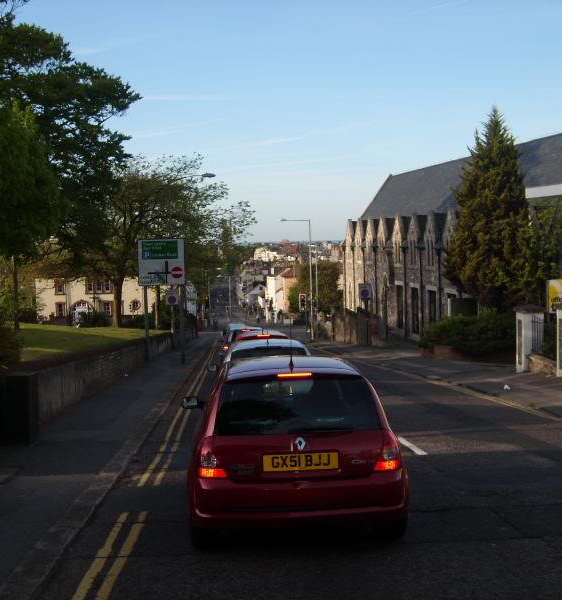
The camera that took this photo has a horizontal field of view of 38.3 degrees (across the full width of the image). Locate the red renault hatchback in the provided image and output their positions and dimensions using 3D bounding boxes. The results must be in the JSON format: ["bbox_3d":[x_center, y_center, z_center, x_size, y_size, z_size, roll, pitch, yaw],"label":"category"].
[{"bbox_3d":[0.035,1.205,7.460,1.700,1.420,3.810,-2,-2,-4],"label":"red renault hatchback"}]

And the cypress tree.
[{"bbox_3d":[8.169,-3.106,32.000,3.400,9.100,3.400,-1,4,0],"label":"cypress tree"}]

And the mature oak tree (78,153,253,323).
[{"bbox_3d":[-7.091,-3.471,48.000,11.200,10.300,10.300,-1,4,0],"label":"mature oak tree"}]

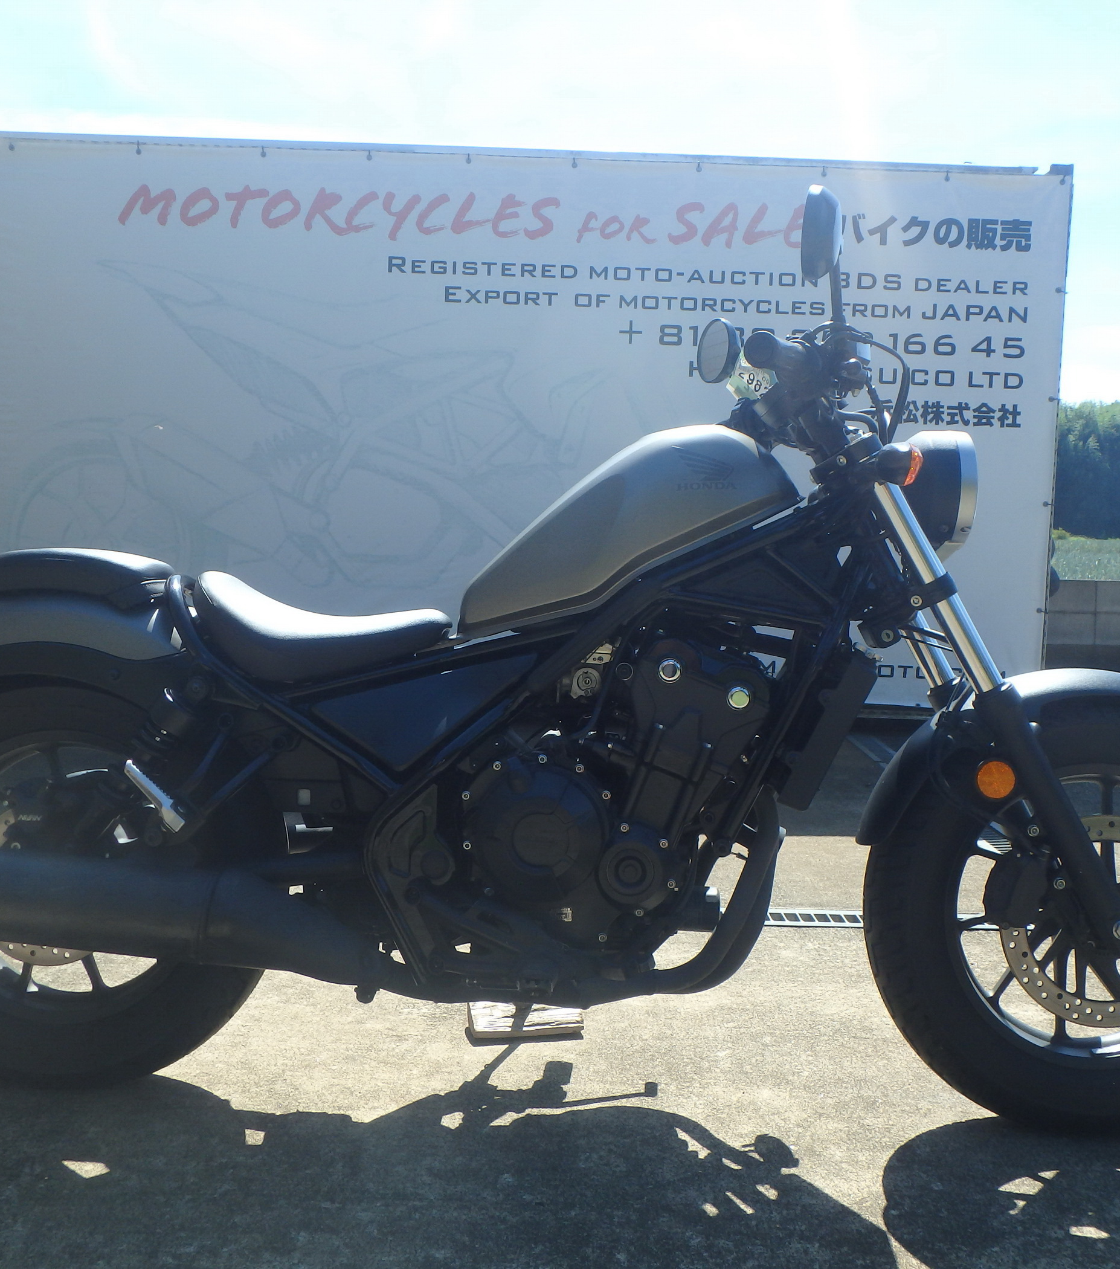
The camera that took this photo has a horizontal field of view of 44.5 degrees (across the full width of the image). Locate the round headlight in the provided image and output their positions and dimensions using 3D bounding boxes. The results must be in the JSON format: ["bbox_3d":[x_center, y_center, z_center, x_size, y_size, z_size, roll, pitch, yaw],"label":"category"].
[{"bbox_3d":[0.538,-0.207,2.005,0.130,0.188,0.185,2,-2,0],"label":"round headlight"}]

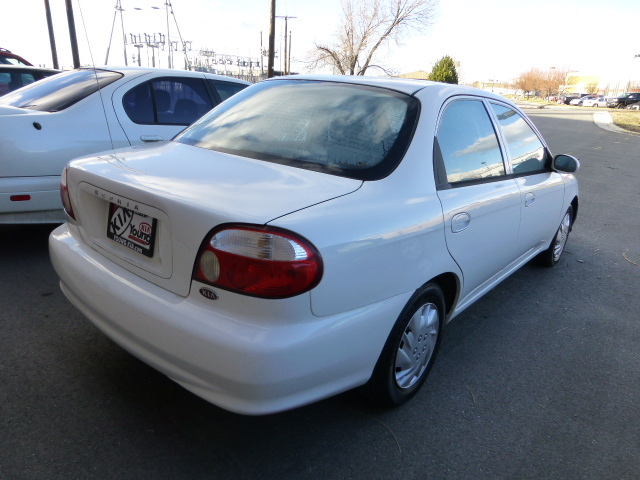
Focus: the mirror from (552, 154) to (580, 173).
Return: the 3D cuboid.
[{"bbox_3d":[1.682,-0.535,3.023,0.175,0.115,0.120,18,23,37],"label":"mirror"}]

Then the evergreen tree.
[{"bbox_3d":[12.576,-16.227,45.000,3.000,4.300,3.000,4,19,0],"label":"evergreen tree"}]

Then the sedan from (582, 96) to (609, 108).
[{"bbox_3d":[31.384,-15.607,50.000,4.500,1.420,1.750,-7,22,-28],"label":"sedan"}]

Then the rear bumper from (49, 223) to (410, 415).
[{"bbox_3d":[-0.528,0.192,1.951,1.690,0.470,0.780,18,23,37],"label":"rear bumper"}]

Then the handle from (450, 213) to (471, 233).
[{"bbox_3d":[0.605,-0.081,1.927,0.047,0.083,0.175,18,23,37],"label":"handle"}]

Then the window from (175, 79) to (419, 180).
[{"bbox_3d":[-0.125,-0.580,2.144,1.270,0.130,0.675,18,56,37],"label":"window"}]

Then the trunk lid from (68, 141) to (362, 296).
[{"bbox_3d":[-0.505,-0.136,1.845,1.240,0.400,0.680,18,23,37],"label":"trunk lid"}]

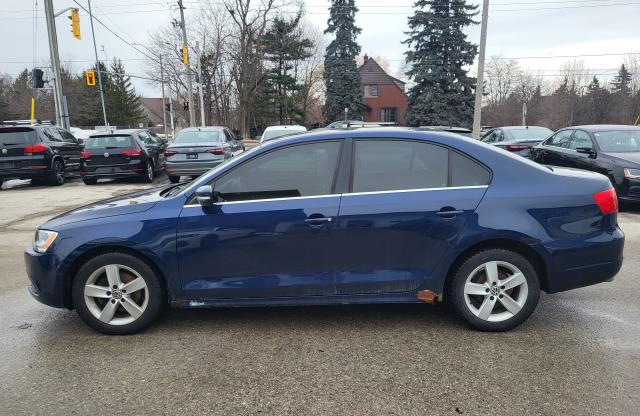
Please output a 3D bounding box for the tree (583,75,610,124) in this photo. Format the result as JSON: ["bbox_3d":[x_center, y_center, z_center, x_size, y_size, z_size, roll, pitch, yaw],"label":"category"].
[{"bbox_3d":[54.644,-21.047,95.000,5.200,10.300,5.200,0,12,0],"label":"tree"}]

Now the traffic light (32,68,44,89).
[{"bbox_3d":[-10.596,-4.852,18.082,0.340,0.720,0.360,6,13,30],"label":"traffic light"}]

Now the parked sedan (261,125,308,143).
[{"bbox_3d":[-1.055,-1.833,15.048,1.800,1.460,4.600,-1,12,-5],"label":"parked sedan"}]

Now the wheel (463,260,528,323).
[{"bbox_3d":[1.233,0.572,3.461,0.450,0.450,0.180,0,11,0],"label":"wheel"}]

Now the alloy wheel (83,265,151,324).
[{"bbox_3d":[-1.411,0.583,3.428,0.447,0.447,0.200,0,12,-1],"label":"alloy wheel"}]

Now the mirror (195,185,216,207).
[{"bbox_3d":[-0.756,-0.083,3.174,0.130,0.150,0.220,0,11,0],"label":"mirror"}]

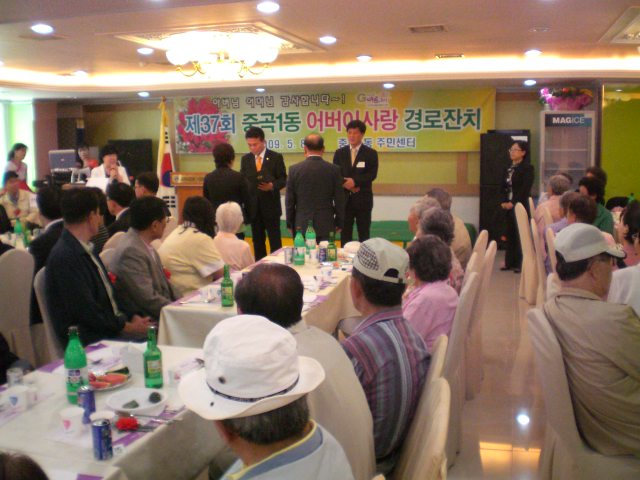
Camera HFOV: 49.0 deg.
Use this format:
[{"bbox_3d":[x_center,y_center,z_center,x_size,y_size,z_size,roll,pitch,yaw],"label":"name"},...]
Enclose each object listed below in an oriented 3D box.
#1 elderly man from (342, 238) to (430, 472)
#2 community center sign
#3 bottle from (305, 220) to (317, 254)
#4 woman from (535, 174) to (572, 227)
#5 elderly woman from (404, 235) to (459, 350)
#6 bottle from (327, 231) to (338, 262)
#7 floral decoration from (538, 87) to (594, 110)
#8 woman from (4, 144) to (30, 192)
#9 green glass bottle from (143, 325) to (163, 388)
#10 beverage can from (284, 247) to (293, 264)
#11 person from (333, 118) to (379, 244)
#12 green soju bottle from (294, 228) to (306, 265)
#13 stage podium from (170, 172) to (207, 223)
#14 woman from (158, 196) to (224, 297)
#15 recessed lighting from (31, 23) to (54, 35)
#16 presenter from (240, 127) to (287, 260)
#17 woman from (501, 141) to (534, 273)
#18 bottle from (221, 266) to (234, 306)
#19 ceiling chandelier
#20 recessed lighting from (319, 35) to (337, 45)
[{"bbox_3d":[0.075,0.586,2.710,0.720,1.220,0.500,6,10,41],"label":"elderly man"},{"bbox_3d":[0.100,-1.845,11.074,5.150,0.945,0.030,1,8,14],"label":"community center sign"},{"bbox_3d":[-0.070,-0.021,5.314,0.077,0.250,0.077,2,9,16],"label":"bottle"},{"bbox_3d":[2.608,-0.070,7.577,0.480,1.220,0.680,5,9,35],"label":"woman"},{"bbox_3d":[0.351,0.535,3.272,0.660,1.160,0.460,6,10,41],"label":"elderly woman"},{"bbox_3d":[0.088,0.042,5.002,0.065,0.215,0.065,2,9,16],"label":"bottle"},{"bbox_3d":[3.407,-1.964,9.750,0.740,0.340,0.420,1,8,14],"label":"floral decoration"},{"bbox_3d":[-3.869,-0.460,9.115,0.300,1.570,0.440,4,10,28],"label":"woman"},{"bbox_3d":[-0.597,0.416,2.510,0.065,0.215,0.065,2,9,16],"label":"green glass bottle"},{"bbox_3d":[-0.219,0.107,4.940,0.056,0.108,0.056,0,8,0],"label":"beverage can"},{"bbox_3d":[0.364,-0.295,7.066,0.520,1.790,0.340,1,8,14],"label":"person"},{"bbox_3d":[-0.139,0.051,4.871,0.076,0.254,0.076,0,7,0],"label":"green soju bottle"},{"bbox_3d":[-1.483,-0.307,9.258,0.750,1.170,0.500,2,9,16],"label":"stage podium"},{"bbox_3d":[-0.794,0.332,4.674,0.680,1.240,0.500,-8,11,-41],"label":"woman"},{"bbox_3d":[-2.397,-1.840,6.062,0.190,0.045,0.190,2,9,16],"label":"recessed lighting"},{"bbox_3d":[-0.533,-0.234,6.963,0.520,1.750,0.360,2,8,21],"label":"presenter"},{"bbox_3d":[2.436,-0.406,8.654,0.340,1.610,0.460,-4,8,-24],"label":"woman"},{"bbox_3d":[-0.486,0.240,3.696,0.065,0.215,0.065,0,8,0],"label":"bottle"},{"bbox_3d":[-1.022,-1.872,7.327,1.200,0.358,1.200,1,8,14],"label":"ceiling chandelier"},{"bbox_3d":[0.083,-1.982,6.884,0.175,0.045,0.175,2,9,16],"label":"recessed lighting"}]

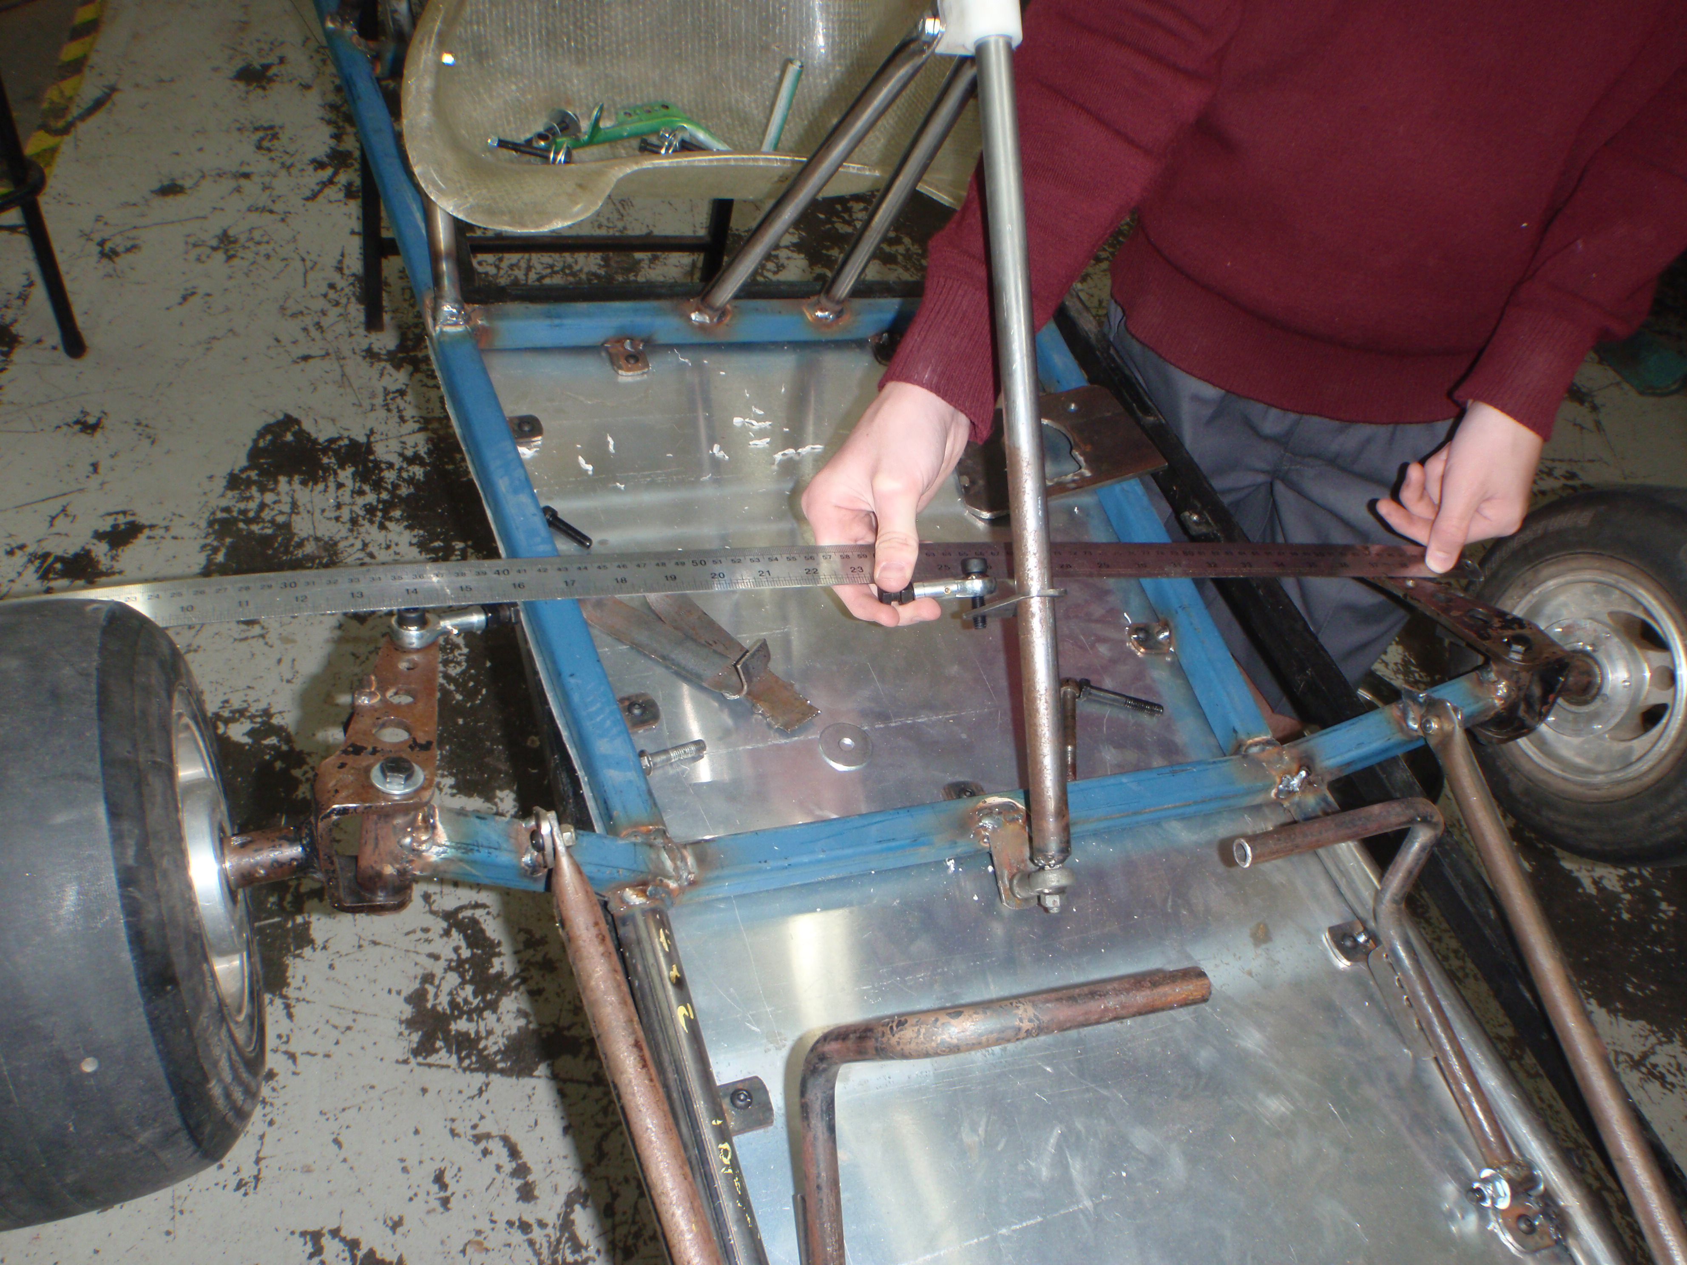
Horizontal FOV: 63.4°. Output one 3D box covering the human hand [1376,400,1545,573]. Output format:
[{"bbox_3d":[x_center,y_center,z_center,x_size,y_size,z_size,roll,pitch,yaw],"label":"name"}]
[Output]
[{"bbox_3d":[0.398,-0.089,0.870,0.092,0.110,0.075,25,14,8],"label":"human hand"}]

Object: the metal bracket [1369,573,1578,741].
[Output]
[{"bbox_3d":[0.390,0.010,0.878,0.055,0.073,0.126,-22,47,-29],"label":"metal bracket"}]

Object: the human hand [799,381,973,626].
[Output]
[{"bbox_3d":[0.022,-0.069,0.735,0.090,0.125,0.075,22,12,19],"label":"human hand"}]

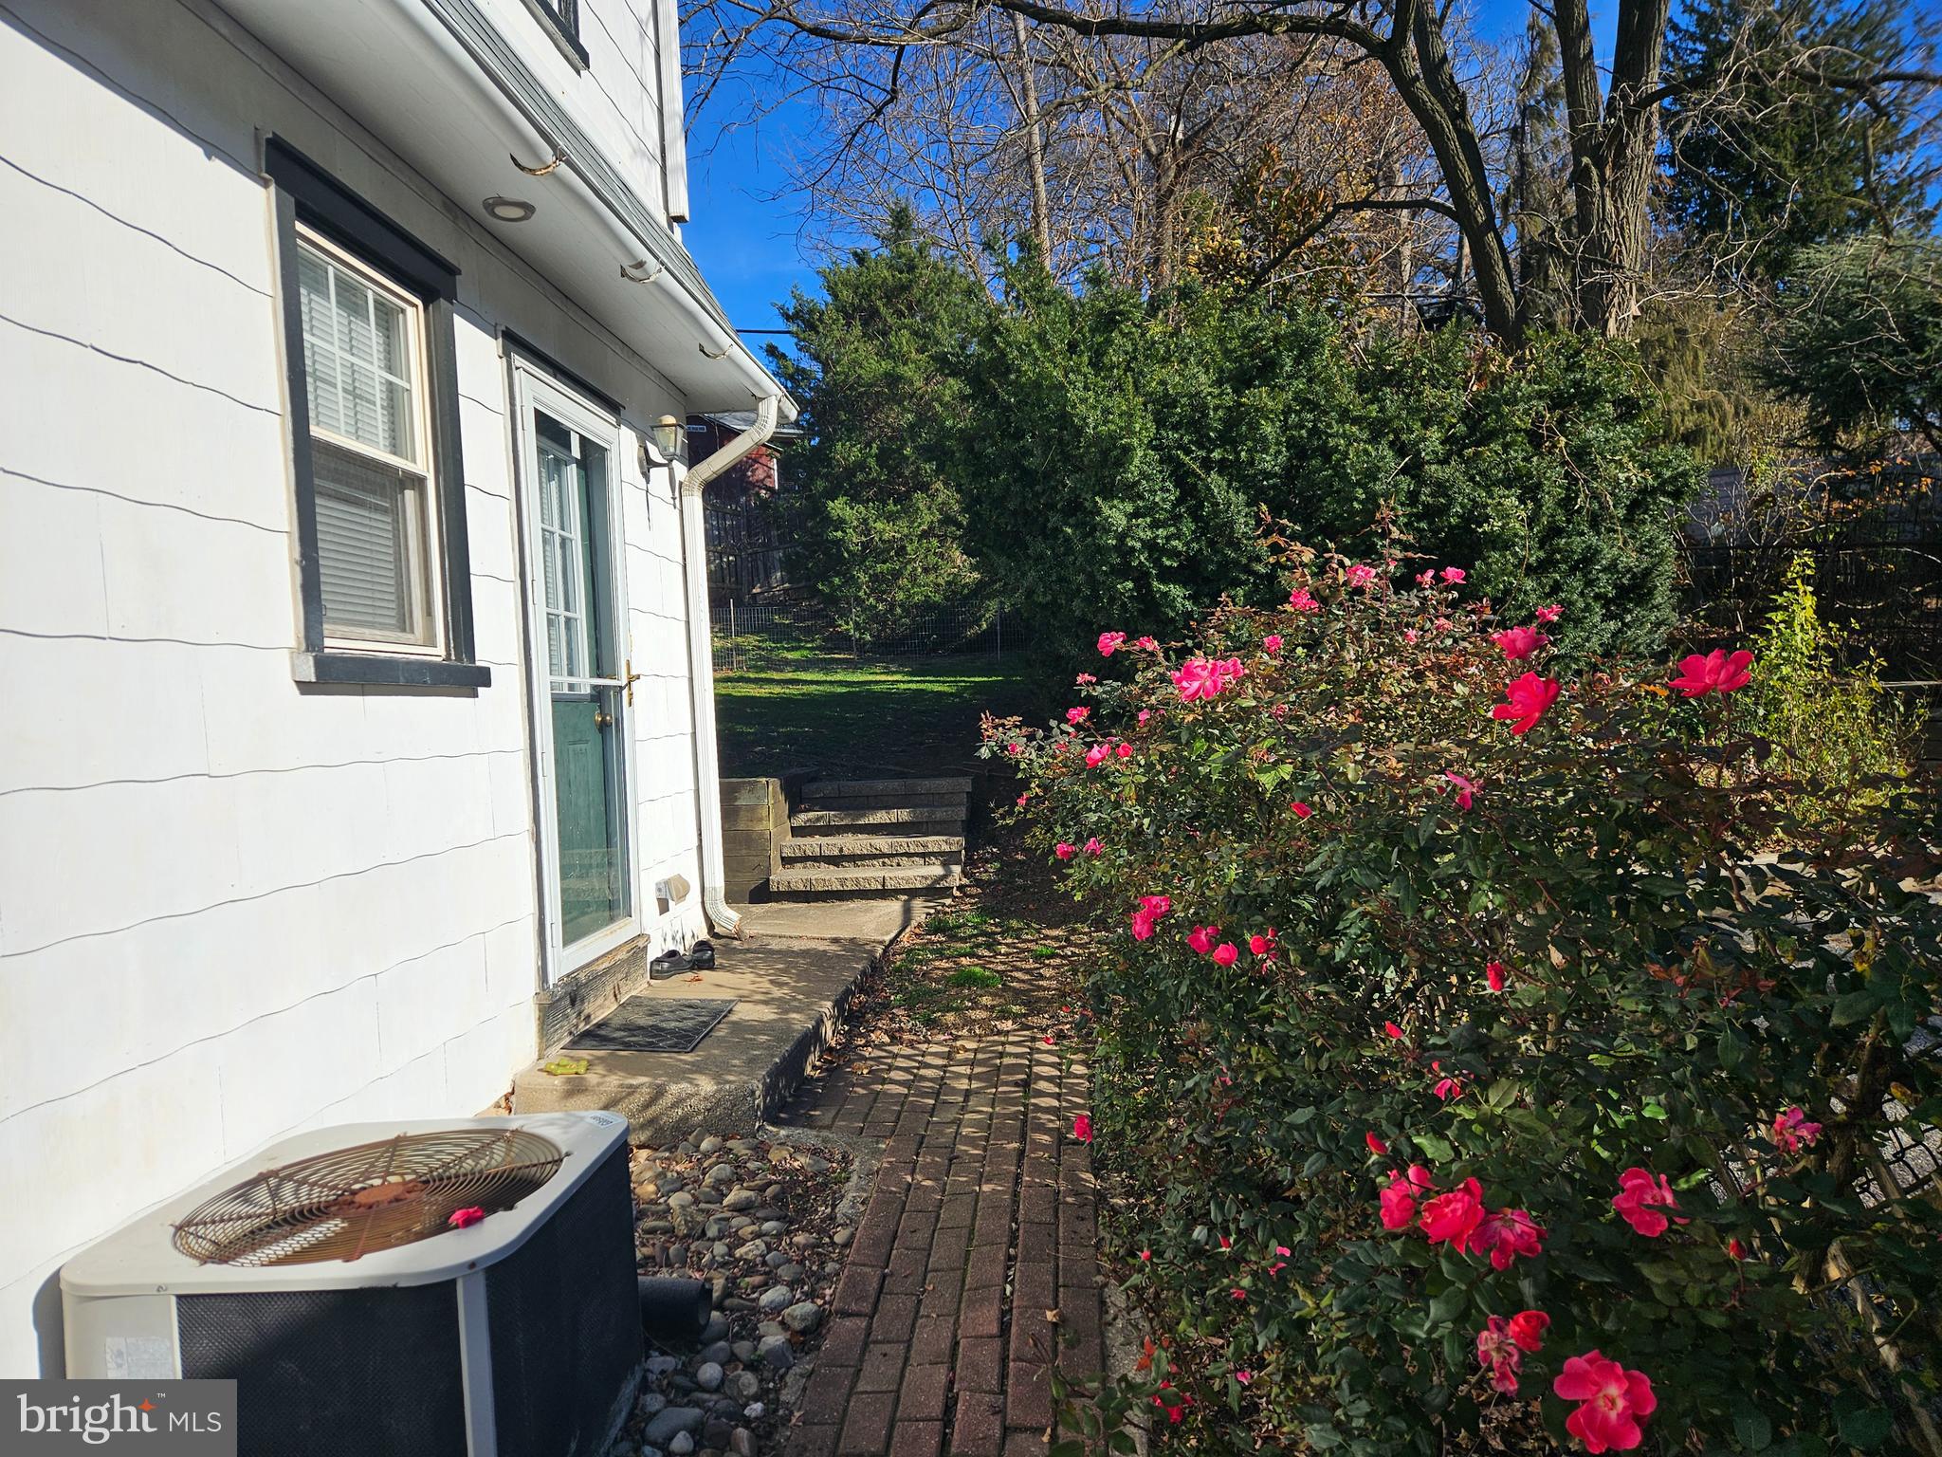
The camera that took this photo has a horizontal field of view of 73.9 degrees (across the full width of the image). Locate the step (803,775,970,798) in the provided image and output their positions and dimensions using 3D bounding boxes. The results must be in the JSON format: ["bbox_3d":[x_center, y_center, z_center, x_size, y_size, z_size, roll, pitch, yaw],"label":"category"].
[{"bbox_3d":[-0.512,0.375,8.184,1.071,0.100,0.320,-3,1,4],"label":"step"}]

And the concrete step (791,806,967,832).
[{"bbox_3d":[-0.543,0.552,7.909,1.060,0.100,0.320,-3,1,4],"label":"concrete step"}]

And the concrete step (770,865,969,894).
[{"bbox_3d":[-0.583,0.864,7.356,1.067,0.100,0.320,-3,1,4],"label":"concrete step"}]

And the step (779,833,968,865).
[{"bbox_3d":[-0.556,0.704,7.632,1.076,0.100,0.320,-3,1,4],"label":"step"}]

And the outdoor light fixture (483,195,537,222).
[{"bbox_3d":[-1.409,-1.580,3.933,0.158,0.033,0.158,-3,1,4],"label":"outdoor light fixture"}]

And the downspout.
[{"bbox_3d":[-1.104,-0.308,6.270,0.490,2.600,0.140,-3,1,4],"label":"downspout"}]

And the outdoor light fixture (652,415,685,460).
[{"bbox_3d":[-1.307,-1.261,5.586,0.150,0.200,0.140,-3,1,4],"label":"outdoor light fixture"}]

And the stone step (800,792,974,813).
[{"bbox_3d":[-0.532,0.455,8.227,1.042,0.095,0.320,-3,1,4],"label":"stone step"}]

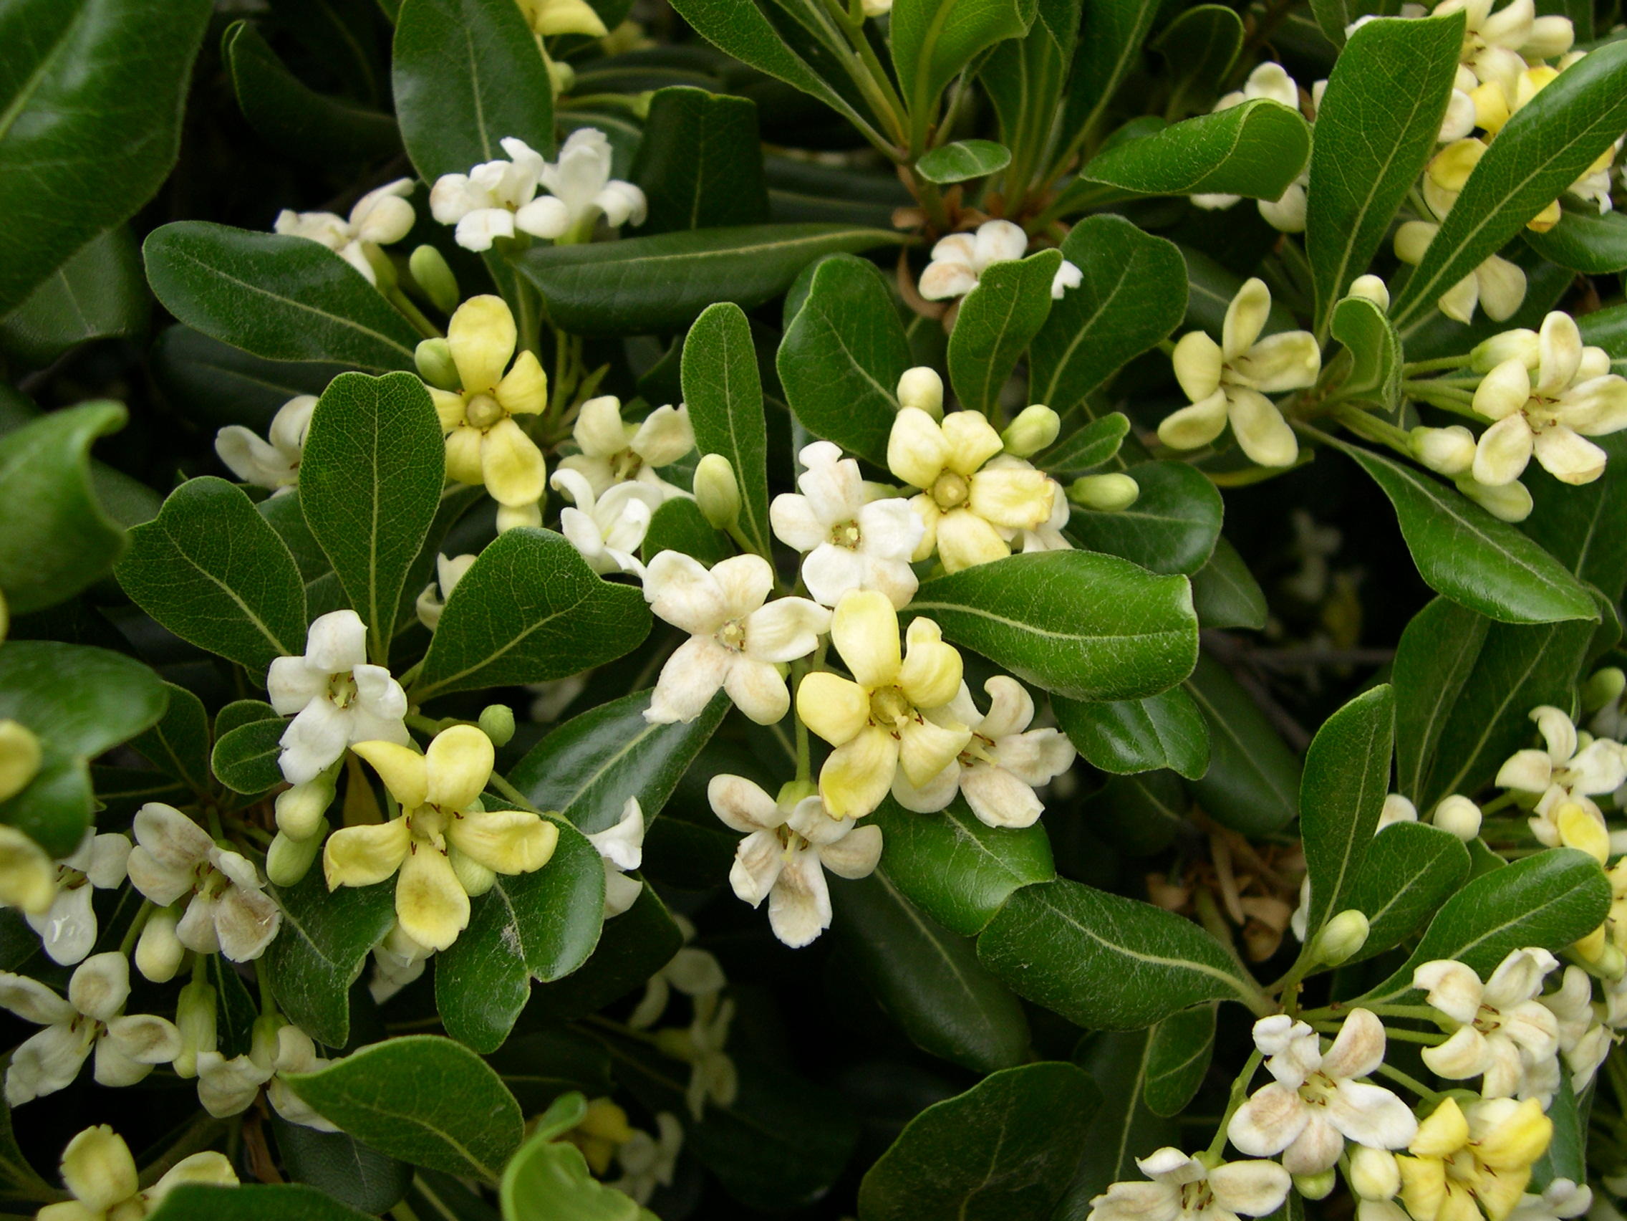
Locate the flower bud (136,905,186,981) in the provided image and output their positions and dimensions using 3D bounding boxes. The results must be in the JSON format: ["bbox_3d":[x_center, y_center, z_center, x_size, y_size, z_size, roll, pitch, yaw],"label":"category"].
[{"bbox_3d":[-0.097,0.049,0.265,0.007,0.012,0.007,-3,-9,0],"label":"flower bud"}]

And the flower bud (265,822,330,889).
[{"bbox_3d":[-0.074,0.035,0.255,0.007,0.007,0.011,39,78,0],"label":"flower bud"}]

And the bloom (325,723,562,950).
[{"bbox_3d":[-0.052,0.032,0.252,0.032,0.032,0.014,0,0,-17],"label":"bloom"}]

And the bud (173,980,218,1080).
[{"bbox_3d":[-0.097,0.066,0.280,0.007,0.016,0.007,8,-6,-8],"label":"bud"}]

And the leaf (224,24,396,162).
[{"bbox_3d":[-0.098,-0.104,0.365,0.051,0.012,0.025,16,51,-2],"label":"leaf"}]

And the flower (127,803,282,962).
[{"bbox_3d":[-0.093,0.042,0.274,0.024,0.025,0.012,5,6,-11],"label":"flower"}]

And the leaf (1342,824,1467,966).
[{"bbox_3d":[0.093,0.046,0.285,0.032,0.008,0.018,-45,76,0],"label":"leaf"}]

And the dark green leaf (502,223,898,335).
[{"bbox_3d":[-0.018,-0.058,0.312,0.072,0.012,0.021,-4,51,-15],"label":"dark green leaf"}]

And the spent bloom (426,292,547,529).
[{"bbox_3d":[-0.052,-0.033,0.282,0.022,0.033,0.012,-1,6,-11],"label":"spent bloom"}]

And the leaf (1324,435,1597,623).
[{"bbox_3d":[0.117,-0.016,0.327,0.057,0.025,0.010,38,3,17],"label":"leaf"}]

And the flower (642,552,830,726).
[{"bbox_3d":[-0.012,0.004,0.264,0.027,0.026,0.012,0,0,-2],"label":"flower"}]

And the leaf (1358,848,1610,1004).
[{"bbox_3d":[0.104,0.049,0.277,0.045,0.009,0.018,-30,69,6],"label":"leaf"}]

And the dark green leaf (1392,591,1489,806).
[{"bbox_3d":[0.111,0.015,0.315,0.019,0.038,0.009,11,7,20],"label":"dark green leaf"}]

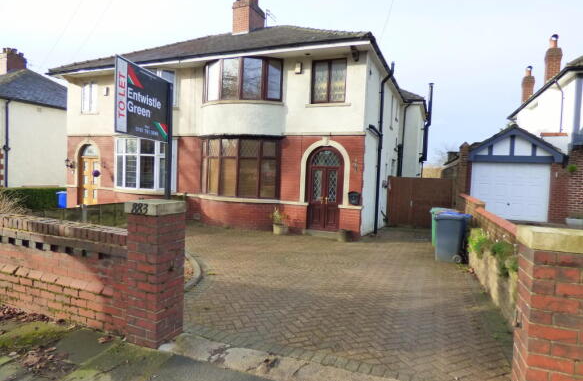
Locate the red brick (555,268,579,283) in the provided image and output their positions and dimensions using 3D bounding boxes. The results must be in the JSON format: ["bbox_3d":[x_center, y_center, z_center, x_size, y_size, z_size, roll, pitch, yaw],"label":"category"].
[{"bbox_3d":[1.568,0.471,1.960,0.105,0.075,0.170,3,4,19],"label":"red brick"}]

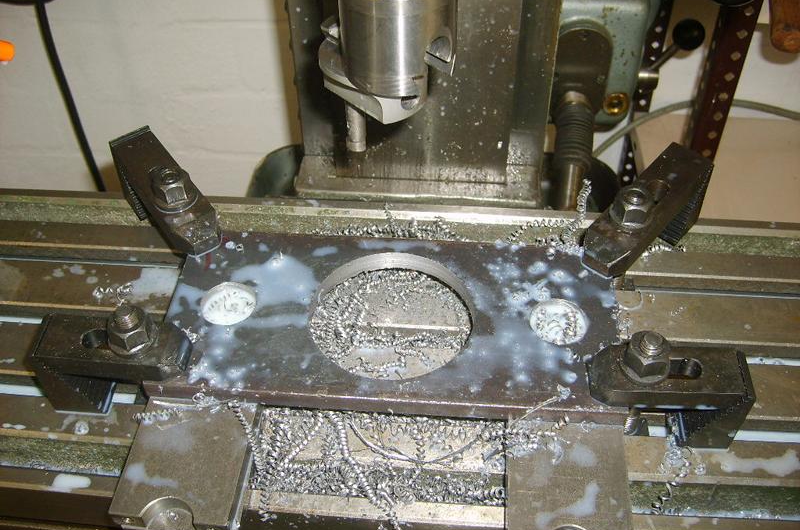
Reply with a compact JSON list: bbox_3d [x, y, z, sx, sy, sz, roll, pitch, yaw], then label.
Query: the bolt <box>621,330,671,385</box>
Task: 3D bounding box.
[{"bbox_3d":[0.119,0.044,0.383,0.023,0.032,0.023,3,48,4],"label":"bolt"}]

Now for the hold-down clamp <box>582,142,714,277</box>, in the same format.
[{"bbox_3d":[0.143,-0.021,0.481,0.027,0.069,0.093,36,58,29],"label":"hold-down clamp"}]

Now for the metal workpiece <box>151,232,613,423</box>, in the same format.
[{"bbox_3d":[-0.005,0.030,0.448,0.247,0.013,0.111,3,48,4],"label":"metal workpiece"}]

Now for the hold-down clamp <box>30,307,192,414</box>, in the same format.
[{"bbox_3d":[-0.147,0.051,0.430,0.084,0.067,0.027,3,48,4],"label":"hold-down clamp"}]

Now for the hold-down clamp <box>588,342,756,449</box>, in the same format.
[{"bbox_3d":[0.134,0.066,0.415,0.079,0.056,0.027,3,48,4],"label":"hold-down clamp"}]

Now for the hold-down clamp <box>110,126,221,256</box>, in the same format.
[{"bbox_3d":[-0.139,-0.033,0.501,0.027,0.069,0.086,-31,54,-24],"label":"hold-down clamp"}]

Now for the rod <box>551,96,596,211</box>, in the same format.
[{"bbox_3d":[0.124,-0.077,0.591,0.028,0.116,0.028,-1,48,8],"label":"rod"}]

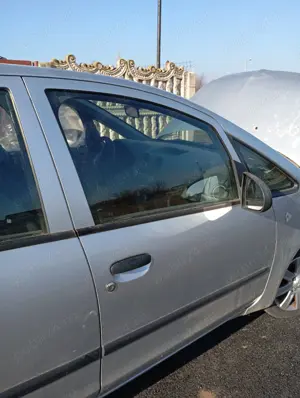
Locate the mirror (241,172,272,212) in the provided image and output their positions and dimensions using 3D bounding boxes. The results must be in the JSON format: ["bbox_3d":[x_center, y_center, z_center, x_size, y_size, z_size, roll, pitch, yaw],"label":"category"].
[{"bbox_3d":[0.535,-0.031,1.570,0.110,0.188,0.175,-7,14,-35],"label":"mirror"}]

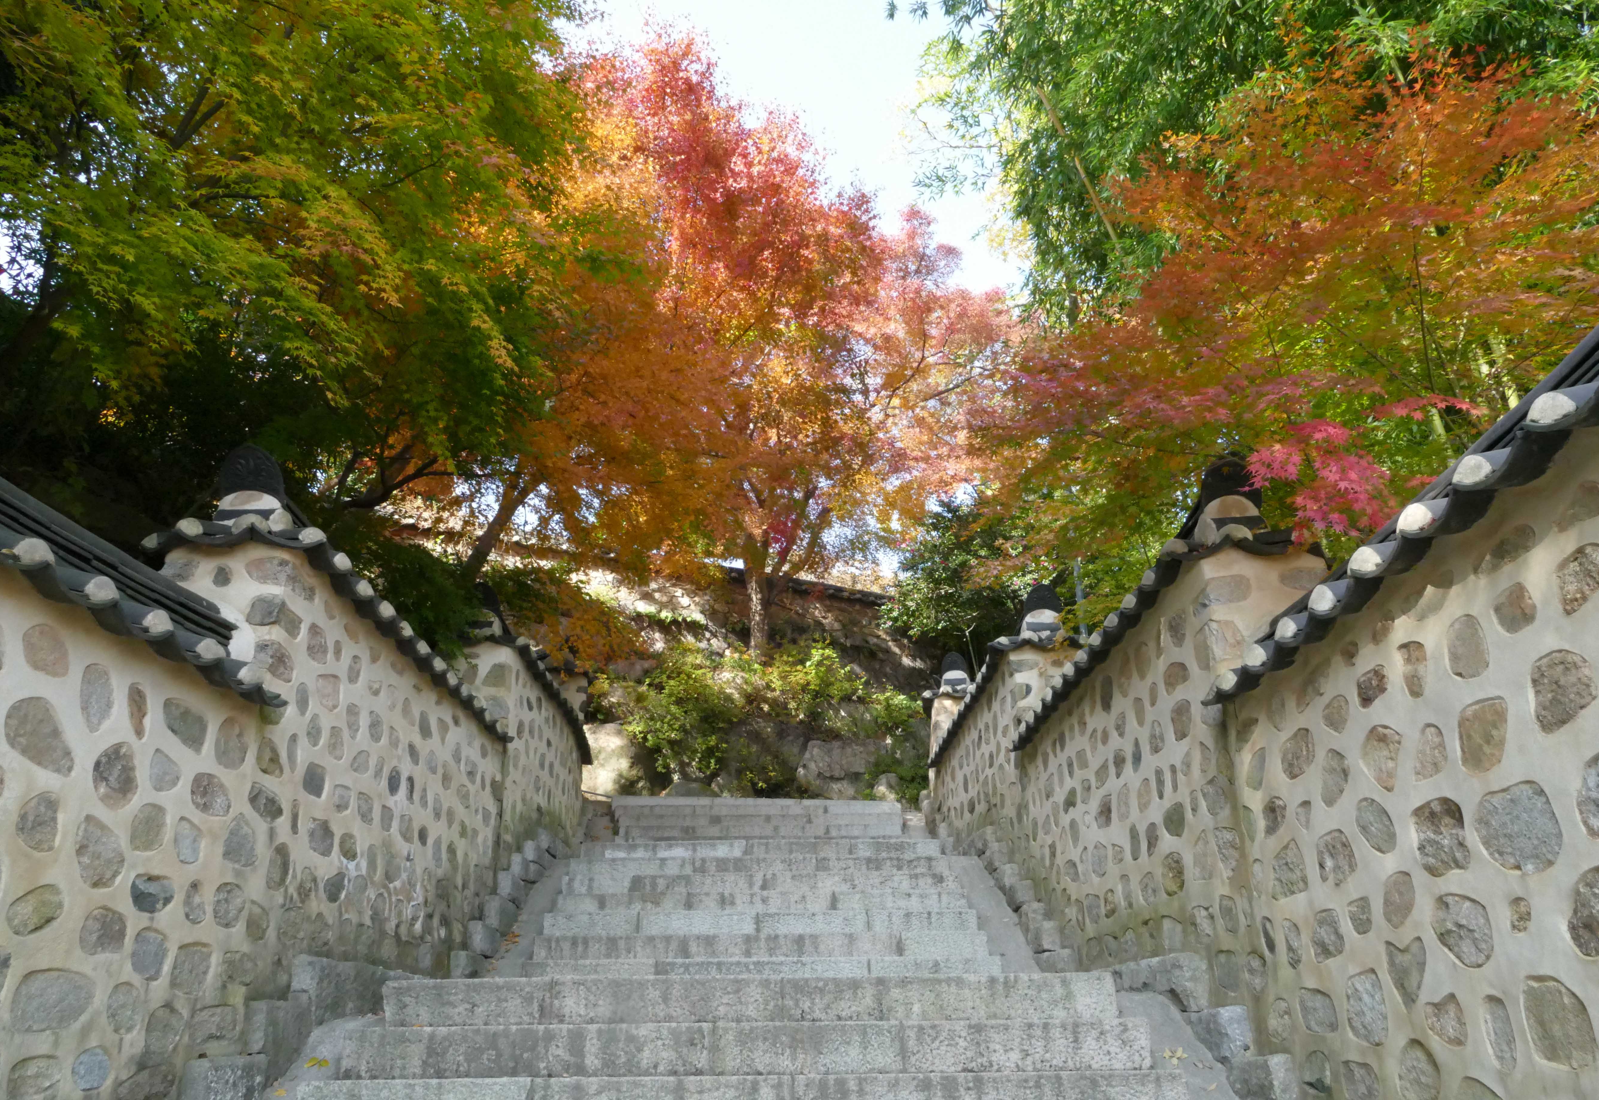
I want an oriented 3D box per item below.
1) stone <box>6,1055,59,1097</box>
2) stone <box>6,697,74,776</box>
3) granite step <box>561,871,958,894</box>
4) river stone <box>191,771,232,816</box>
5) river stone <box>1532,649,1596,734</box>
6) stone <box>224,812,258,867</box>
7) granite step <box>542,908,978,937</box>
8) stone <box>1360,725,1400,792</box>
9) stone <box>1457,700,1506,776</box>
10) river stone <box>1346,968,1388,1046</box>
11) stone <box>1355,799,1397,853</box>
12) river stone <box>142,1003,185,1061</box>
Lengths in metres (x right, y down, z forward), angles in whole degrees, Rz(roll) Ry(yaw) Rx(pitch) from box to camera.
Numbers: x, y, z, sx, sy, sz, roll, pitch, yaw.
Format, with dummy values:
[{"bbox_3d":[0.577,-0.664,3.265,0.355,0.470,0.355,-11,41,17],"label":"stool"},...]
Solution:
[{"bbox_3d":[-2.004,1.382,2.990,0.074,0.115,0.208,-1,-23,3],"label":"stone"},{"bbox_3d":[-2.033,0.492,3.044,0.108,0.174,0.288,-1,-23,3],"label":"stone"},{"bbox_3d":[-0.236,2.323,7.832,2.650,0.155,0.360,0,-23,-1],"label":"granite step"},{"bbox_3d":[-1.886,0.764,3.592,0.107,0.140,0.270,0,-23,-1],"label":"river stone"},{"bbox_3d":[1.550,0.278,2.260,0.111,0.170,0.172,-1,-22,0],"label":"river stone"},{"bbox_3d":[-1.970,1.014,4.010,0.096,0.170,0.236,-1,-23,3],"label":"stone"},{"bbox_3d":[-0.248,2.479,7.548,2.816,0.155,0.370,0,-22,0],"label":"granite step"},{"bbox_3d":[1.561,0.546,2.989,0.119,0.172,0.196,-1,-22,0],"label":"stone"},{"bbox_3d":[1.574,0.415,2.574,0.104,0.161,0.222,-1,-21,0],"label":"stone"},{"bbox_3d":[1.615,1.261,3.161,0.125,0.194,0.268,0,-23,-1],"label":"river stone"},{"bbox_3d":[1.576,0.738,3.063,0.101,0.156,0.188,-1,-21,0],"label":"stone"},{"bbox_3d":[-1.881,1.393,3.313,0.111,0.155,0.261,0,-23,-1],"label":"river stone"}]

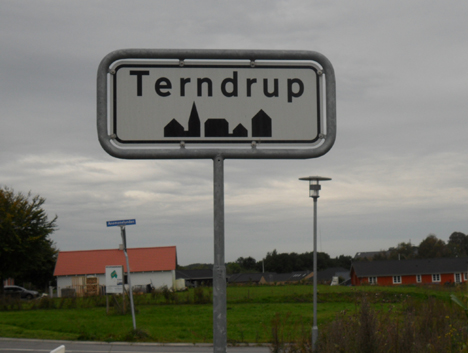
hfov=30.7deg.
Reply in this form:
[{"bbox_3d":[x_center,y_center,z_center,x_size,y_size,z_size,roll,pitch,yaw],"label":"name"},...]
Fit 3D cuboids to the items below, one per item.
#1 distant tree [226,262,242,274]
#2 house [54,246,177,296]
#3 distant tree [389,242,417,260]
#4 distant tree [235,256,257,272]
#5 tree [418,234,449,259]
[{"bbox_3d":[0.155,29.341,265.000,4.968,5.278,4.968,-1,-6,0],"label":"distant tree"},{"bbox_3d":[-11.900,9.850,88.000,12.200,4.800,6.800,-1,-6,0],"label":"house"},{"bbox_3d":[41.459,20.668,210.000,6.889,8.858,6.889,-1,-6,0],"label":"distant tree"},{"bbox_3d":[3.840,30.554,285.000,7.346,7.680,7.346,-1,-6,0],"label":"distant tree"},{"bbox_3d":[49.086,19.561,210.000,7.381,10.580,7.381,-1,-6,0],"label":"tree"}]

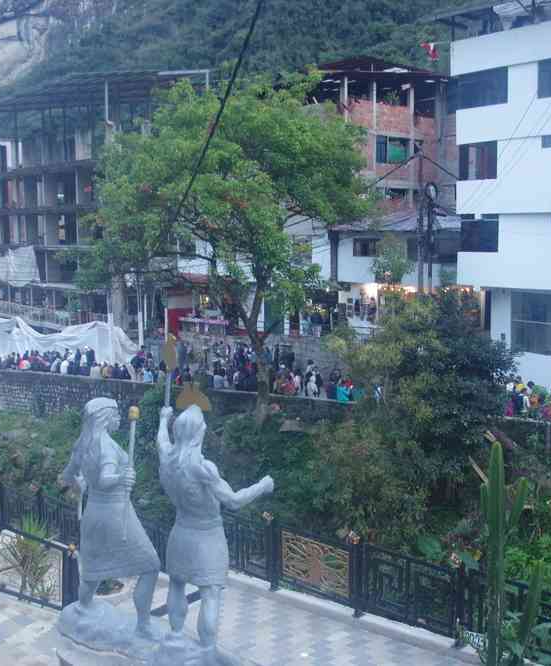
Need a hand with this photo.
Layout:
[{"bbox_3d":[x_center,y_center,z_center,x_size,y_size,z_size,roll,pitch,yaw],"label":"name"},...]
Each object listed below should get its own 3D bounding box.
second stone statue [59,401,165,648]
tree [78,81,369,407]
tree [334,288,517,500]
[{"bbox_3d":[-1.505,1.727,7.800,0.850,2.200,0.750,-2,7,-15],"label":"second stone statue"},{"bbox_3d":[-1.994,-3.642,35.000,11.000,13.000,9.500,0,6,0],"label":"tree"},{"bbox_3d":[4.447,1.882,25.500,4.900,6.000,4.600,0,6,0],"label":"tree"}]

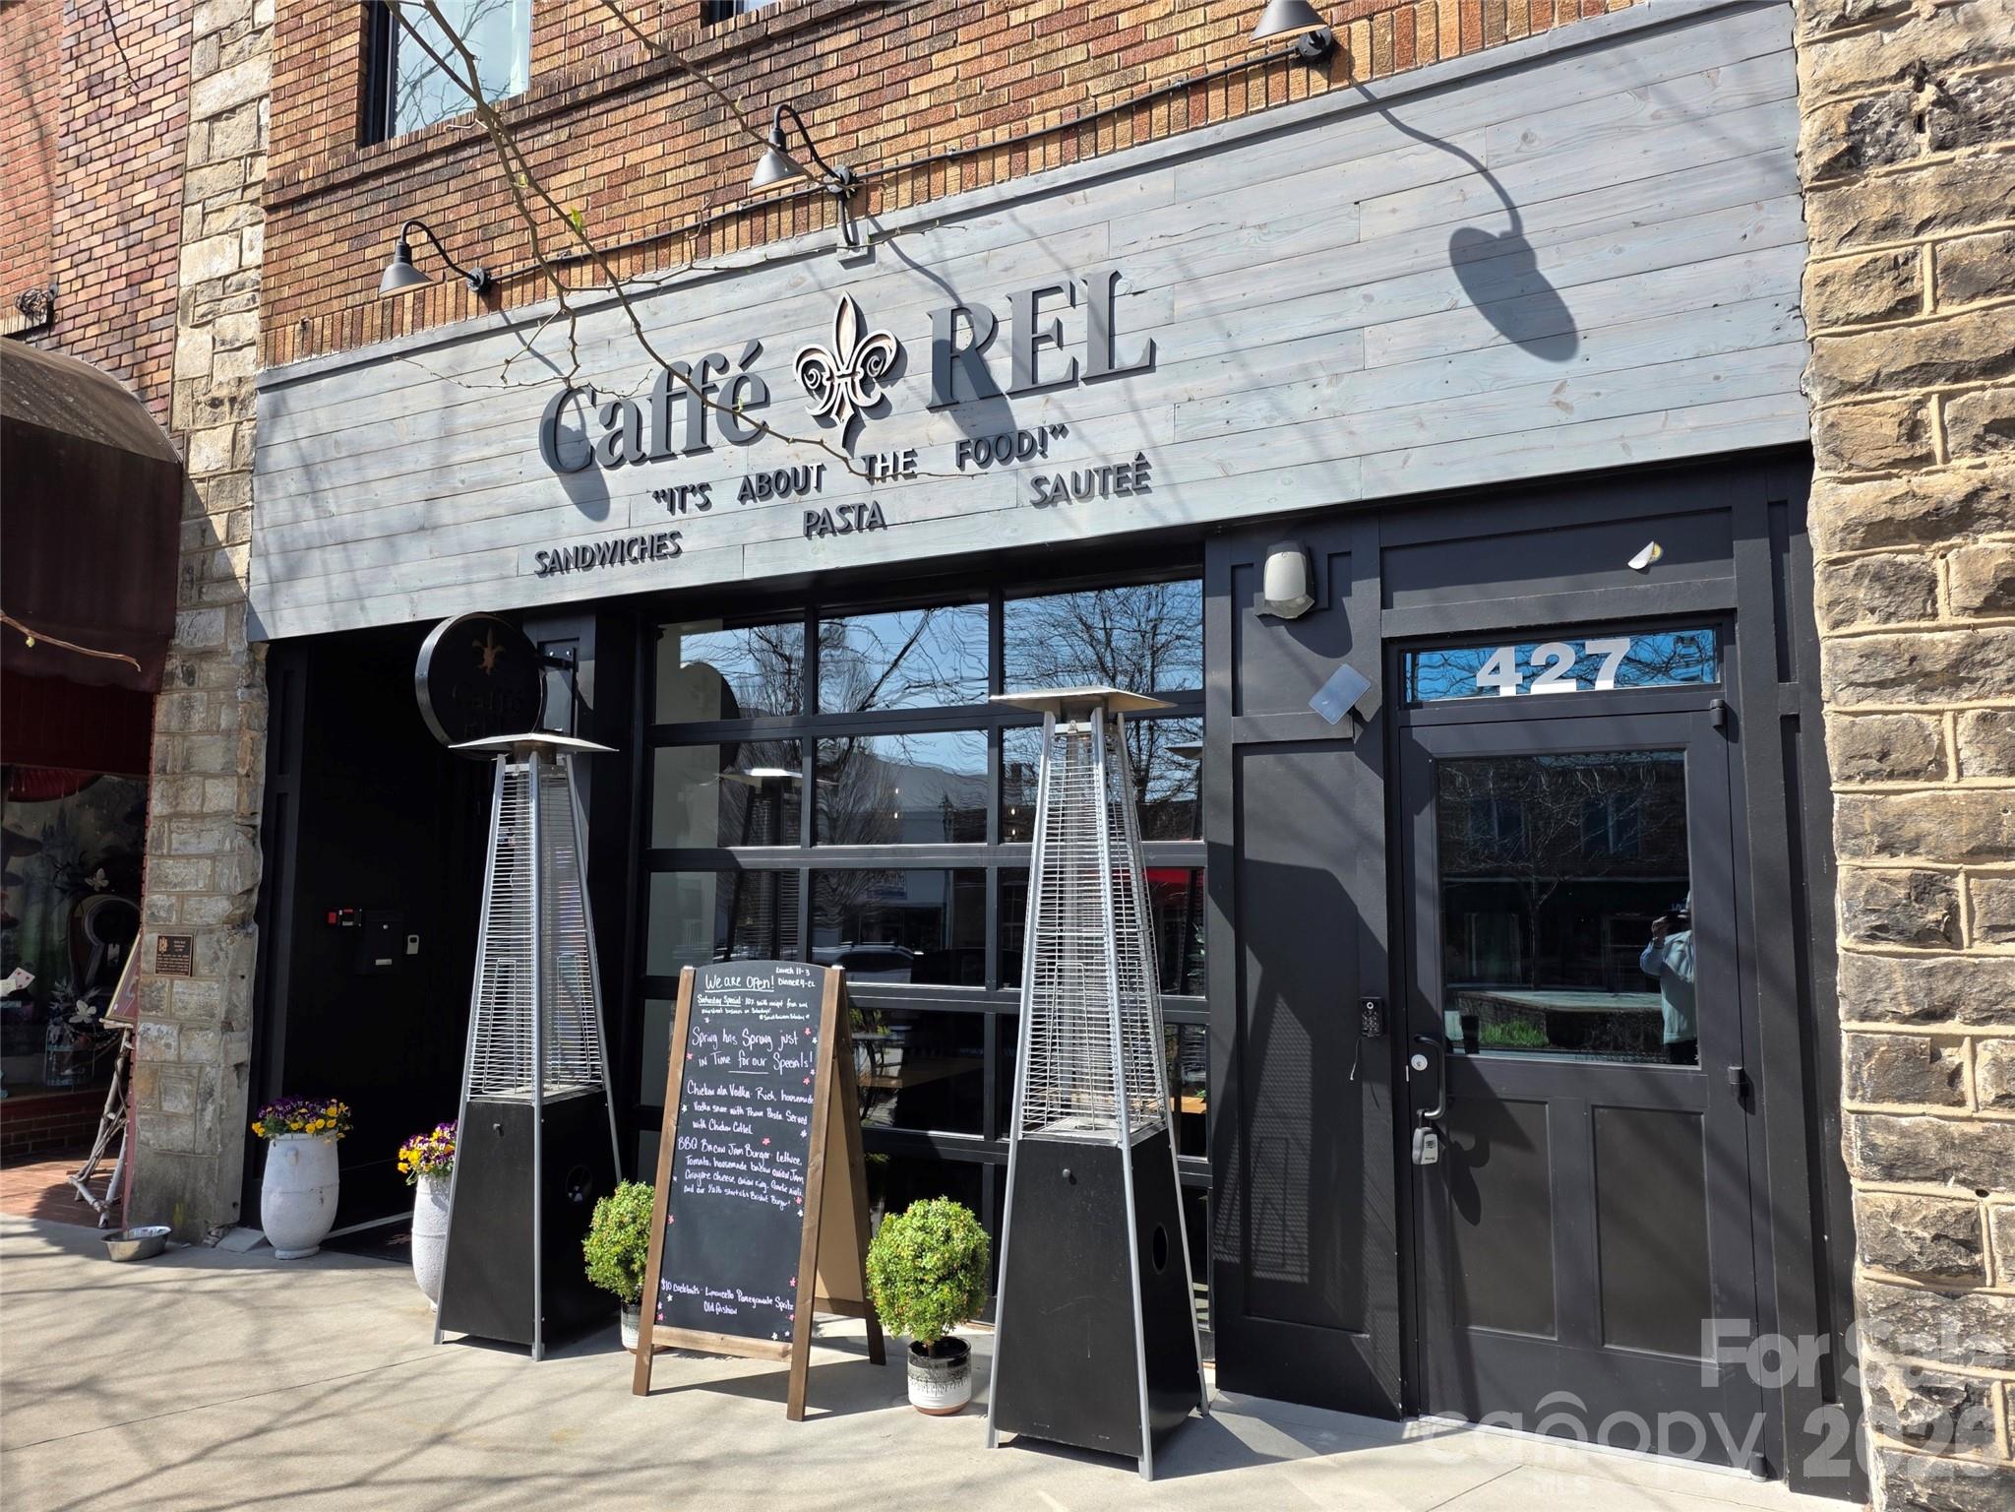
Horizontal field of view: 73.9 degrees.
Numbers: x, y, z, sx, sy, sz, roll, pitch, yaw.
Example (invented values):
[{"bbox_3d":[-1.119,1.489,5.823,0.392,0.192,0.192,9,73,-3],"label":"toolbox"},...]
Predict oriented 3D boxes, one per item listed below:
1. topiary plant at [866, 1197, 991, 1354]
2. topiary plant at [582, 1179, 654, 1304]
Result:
[{"bbox_3d":[-0.237,1.669,4.312,0.383,0.490,0.383,0,-6,0],"label":"topiary plant"},{"bbox_3d":[-1.334,1.736,4.912,0.383,0.490,0.383,-3,-6,26],"label":"topiary plant"}]

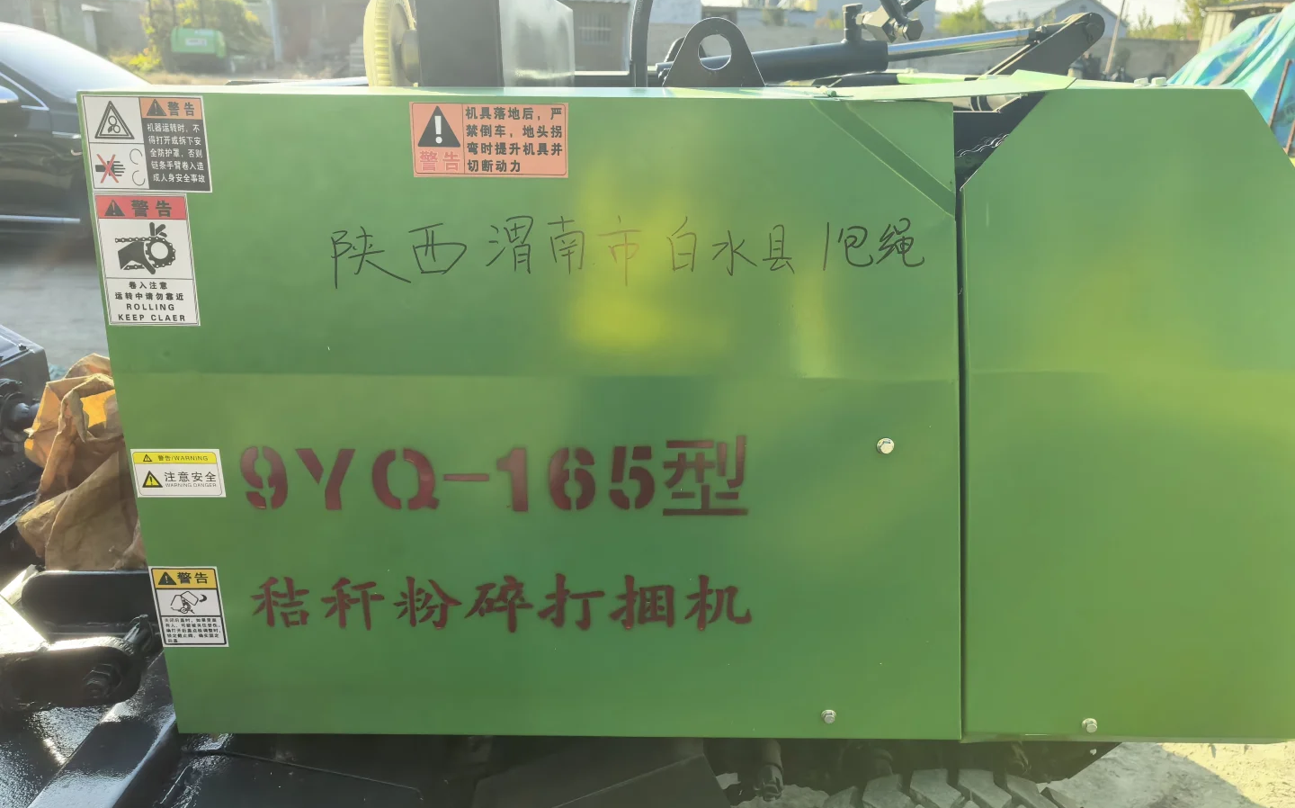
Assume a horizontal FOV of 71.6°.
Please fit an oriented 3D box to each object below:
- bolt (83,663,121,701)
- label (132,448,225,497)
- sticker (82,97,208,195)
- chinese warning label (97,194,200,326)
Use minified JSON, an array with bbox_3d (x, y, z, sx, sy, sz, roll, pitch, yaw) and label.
[{"bbox_3d":[-0.625,0.320,1.030,0.035,0.035,0.037,1,23,0],"label":"bolt"},{"bbox_3d":[-0.497,0.074,0.952,0.094,0.054,0.004,0,17,0],"label":"label"},{"bbox_3d":[-0.489,-0.254,0.878,0.118,0.091,0.004,0,11,0],"label":"sticker"},{"bbox_3d":[-0.500,-0.143,0.899,0.092,0.130,0.004,0,11,0],"label":"chinese warning label"}]

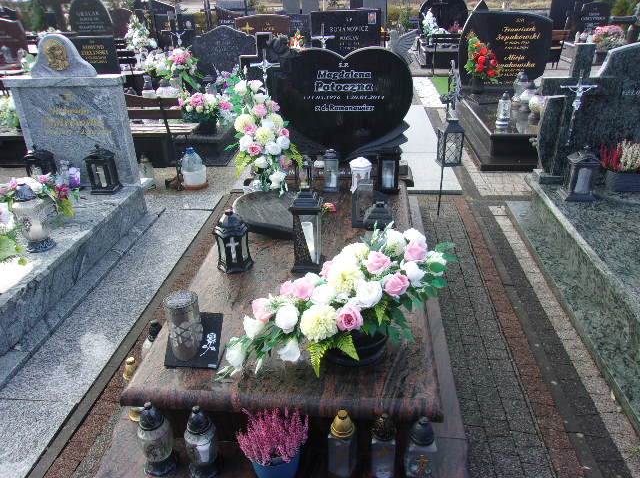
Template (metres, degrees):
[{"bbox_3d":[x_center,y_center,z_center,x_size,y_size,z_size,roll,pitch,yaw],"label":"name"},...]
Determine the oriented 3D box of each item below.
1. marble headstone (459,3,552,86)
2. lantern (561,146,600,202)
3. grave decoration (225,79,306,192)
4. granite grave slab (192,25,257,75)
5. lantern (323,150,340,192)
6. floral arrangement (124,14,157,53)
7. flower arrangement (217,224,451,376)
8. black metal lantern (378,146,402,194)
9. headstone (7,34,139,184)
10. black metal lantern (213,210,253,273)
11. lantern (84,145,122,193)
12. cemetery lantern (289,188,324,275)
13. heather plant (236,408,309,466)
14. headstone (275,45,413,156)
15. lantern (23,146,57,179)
[{"bbox_3d":[2.087,-2.200,5.648,1.000,0.890,0.150,2,27,5],"label":"marble headstone"},{"bbox_3d":[1.530,-0.391,2.915,0.190,0.305,0.180,2,27,5],"label":"lantern"},{"bbox_3d":[-0.296,-0.568,2.821,0.420,0.650,0.290,2,27,5],"label":"grave decoration"},{"bbox_3d":[-1.182,-2.310,6.190,0.820,0.640,0.110,2,27,5],"label":"granite grave slab"},{"bbox_3d":[0.070,-0.406,2.933,0.110,0.255,0.110,2,27,5],"label":"lantern"},{"bbox_3d":[-2.732,-3.173,7.693,0.500,0.560,0.400,2,27,5],"label":"floral arrangement"},{"bbox_3d":[0.098,0.219,1.819,0.880,0.350,0.360,-15,30,-25],"label":"flower arrangement"},{"bbox_3d":[0.396,-0.423,2.934,0.140,0.280,0.140,2,27,5],"label":"black metal lantern"},{"bbox_3d":[-1.639,-0.836,3.312,0.820,0.970,0.140,2,27,5],"label":"headstone"},{"bbox_3d":[-0.406,-0.007,2.344,0.185,0.287,0.170,-3,27,-5],"label":"black metal lantern"},{"bbox_3d":[-1.523,-0.502,3.519,0.200,0.330,0.180,2,27,5],"label":"lantern"},{"bbox_3d":[-0.053,-0.056,2.304,0.145,0.400,0.145,2,27,5],"label":"cemetery lantern"},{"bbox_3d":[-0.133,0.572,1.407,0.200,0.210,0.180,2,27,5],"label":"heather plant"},{"bbox_3d":[0.126,-0.844,3.167,0.900,0.690,0.100,2,27,5],"label":"headstone"},{"bbox_3d":[-1.986,-0.512,3.552,0.200,0.330,0.180,2,27,5],"label":"lantern"}]

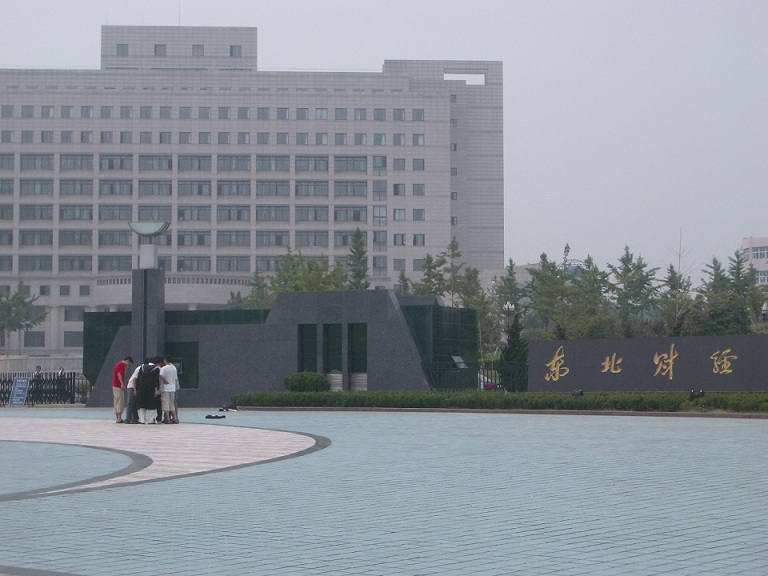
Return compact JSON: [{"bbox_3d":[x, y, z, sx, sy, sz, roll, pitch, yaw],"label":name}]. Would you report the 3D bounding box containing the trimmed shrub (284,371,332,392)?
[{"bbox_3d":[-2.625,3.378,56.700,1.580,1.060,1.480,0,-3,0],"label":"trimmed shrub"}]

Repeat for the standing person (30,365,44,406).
[{"bbox_3d":[-14.642,4.106,69.500,0.500,1.680,0.320,0,-3,-5],"label":"standing person"}]

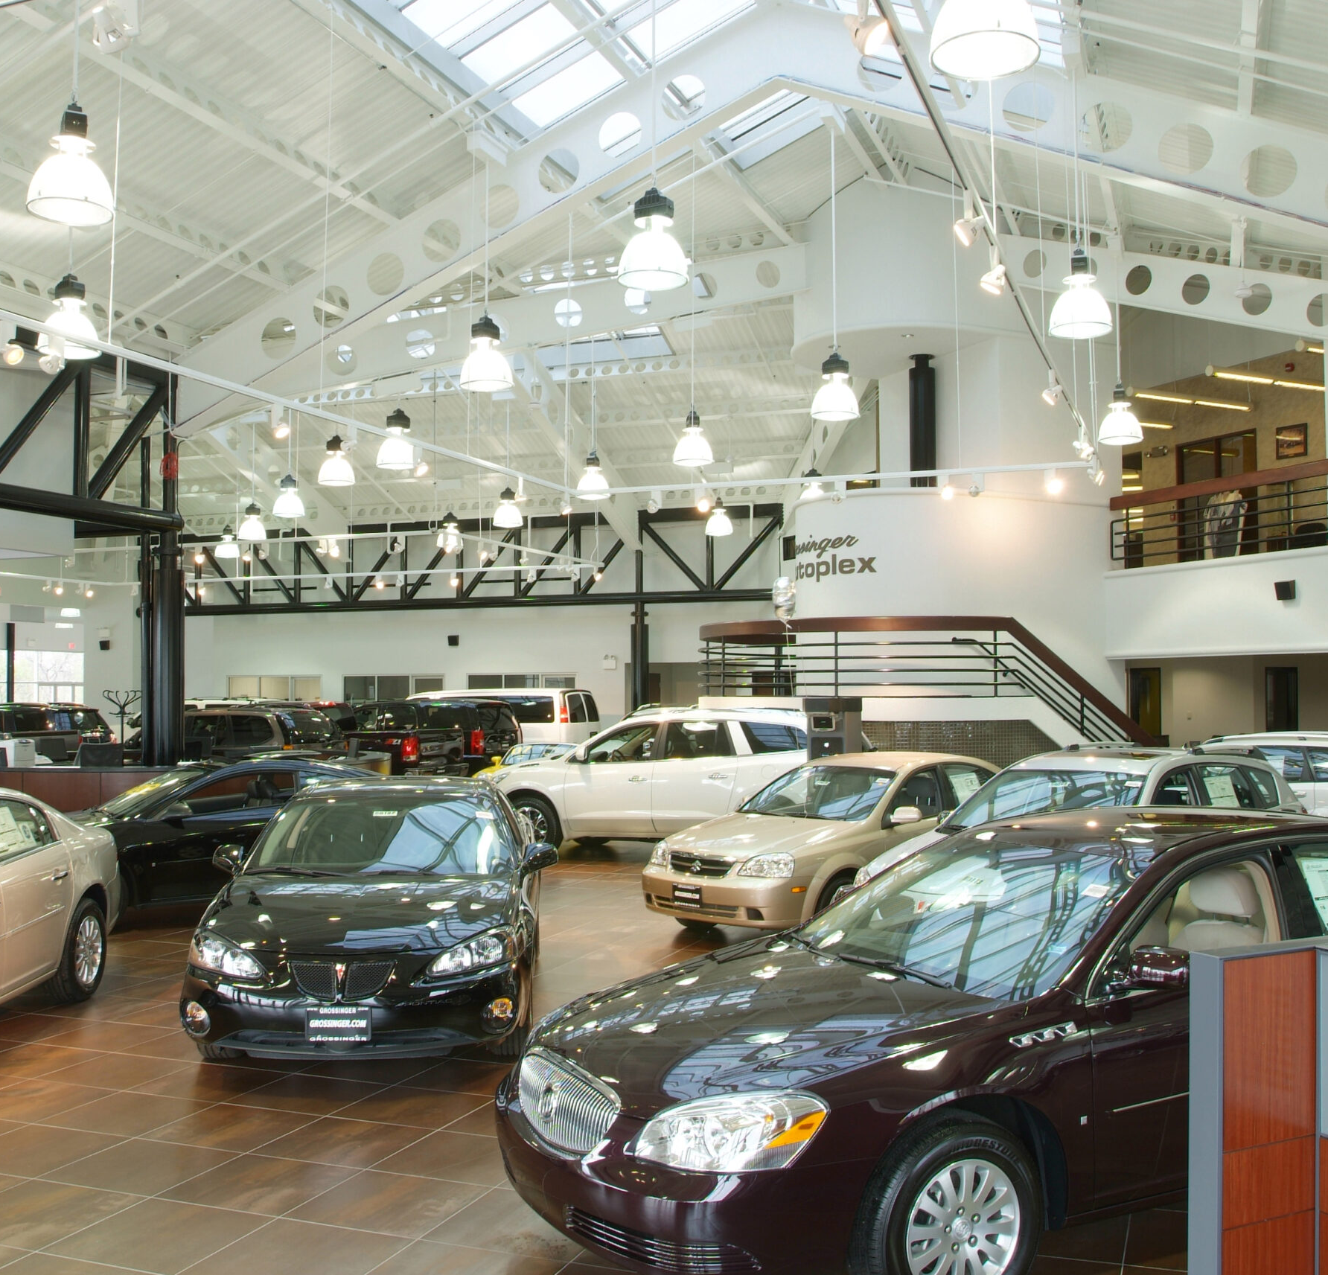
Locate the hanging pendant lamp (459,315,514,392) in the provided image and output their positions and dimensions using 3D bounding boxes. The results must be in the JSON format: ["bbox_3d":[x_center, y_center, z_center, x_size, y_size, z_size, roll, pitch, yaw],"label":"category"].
[{"bbox_3d":[-1.911,-3.116,14.916,0.575,0.765,0.575,0,-3,0],"label":"hanging pendant lamp"}]

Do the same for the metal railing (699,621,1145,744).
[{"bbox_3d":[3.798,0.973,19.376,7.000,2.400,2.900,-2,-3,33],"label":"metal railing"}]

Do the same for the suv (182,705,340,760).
[{"bbox_3d":[-8.297,2.219,25.085,4.870,1.840,1.900,-1,-3,23],"label":"suv"}]

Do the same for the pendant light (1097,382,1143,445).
[{"bbox_3d":[6.000,-2.964,18.148,0.575,0.765,0.575,0,-3,0],"label":"pendant light"}]

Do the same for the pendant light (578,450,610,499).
[{"bbox_3d":[-1.190,-2.789,23.451,0.575,0.765,0.575,0,-3,0],"label":"pendant light"}]

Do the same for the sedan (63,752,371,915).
[{"bbox_3d":[-4.249,1.921,13.481,4.800,1.440,1.830,2,-3,-33],"label":"sedan"}]

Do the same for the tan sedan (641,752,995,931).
[{"bbox_3d":[1.822,1.790,12.300,4.500,1.450,1.730,3,-4,-44],"label":"tan sedan"}]

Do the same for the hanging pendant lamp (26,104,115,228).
[{"bbox_3d":[-4.193,-3.391,9.765,0.575,0.765,0.575,0,-3,0],"label":"hanging pendant lamp"}]

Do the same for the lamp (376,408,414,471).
[{"bbox_3d":[-3.641,-2.689,18.700,0.570,0.870,0.570,0,-2,0],"label":"lamp"}]

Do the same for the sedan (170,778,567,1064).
[{"bbox_3d":[-1.759,1.671,9.131,1.920,1.430,5.000,0,-3,-5],"label":"sedan"}]

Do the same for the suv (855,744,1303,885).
[{"bbox_3d":[3.331,1.621,10.465,4.420,1.610,1.820,2,-3,-43],"label":"suv"}]

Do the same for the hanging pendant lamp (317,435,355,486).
[{"bbox_3d":[-5.160,-2.812,21.734,0.575,0.765,0.575,0,-3,0],"label":"hanging pendant lamp"}]

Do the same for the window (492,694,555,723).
[{"bbox_3d":[-2.992,1.521,29.300,1.600,0.580,0.060,-1,-3,30],"label":"window"}]

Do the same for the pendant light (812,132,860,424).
[{"bbox_3d":[2.022,-4.230,16.200,0.570,3.430,0.570,0,-2,0],"label":"pendant light"}]

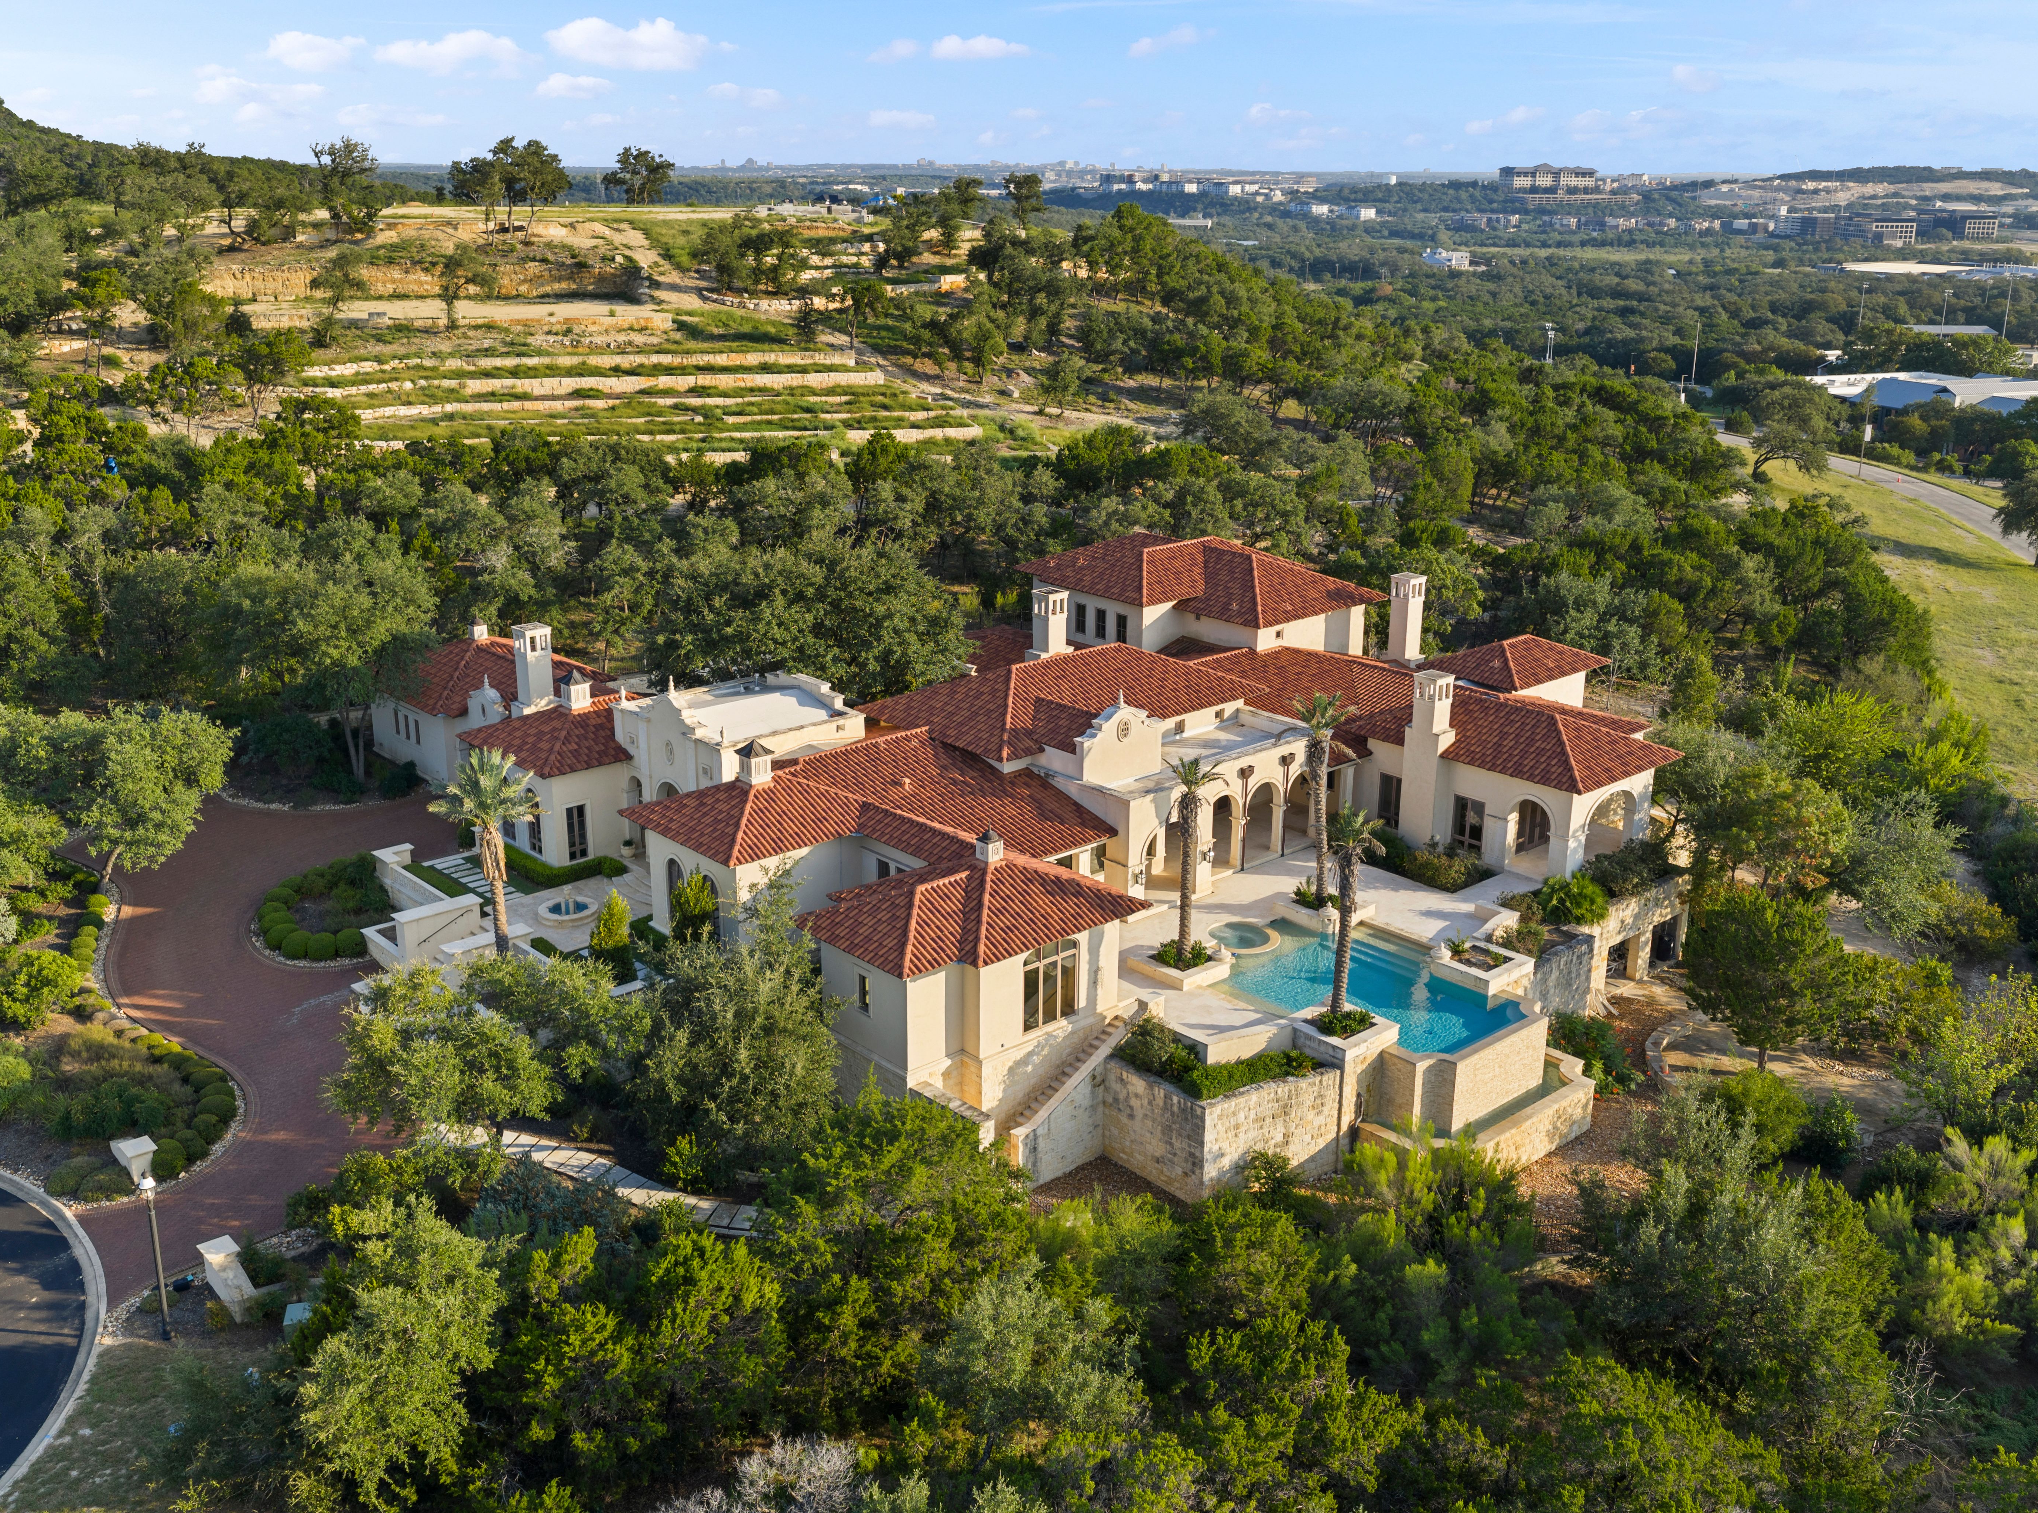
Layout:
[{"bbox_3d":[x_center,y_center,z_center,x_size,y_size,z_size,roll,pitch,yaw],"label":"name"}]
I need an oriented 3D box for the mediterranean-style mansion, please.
[{"bbox_3d":[2.284,-2.585,87.197,51.000,12.000,50.000,-15,24,-39],"label":"mediterranean-style mansion"}]

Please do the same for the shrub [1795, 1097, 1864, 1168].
[{"bbox_3d":[28.817,13.359,62.705,2.400,2.100,2.200,10,21,26],"label":"shrub"}]

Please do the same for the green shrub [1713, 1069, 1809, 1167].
[{"bbox_3d":[24.760,12.040,58.920,2.950,3.000,2.950,0,18,0],"label":"green shrub"}]

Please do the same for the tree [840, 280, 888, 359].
[{"bbox_3d":[-15.731,-44.769,180.000,4.700,7.600,4.600,-1,19,-5],"label":"tree"}]

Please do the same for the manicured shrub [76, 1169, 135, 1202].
[{"bbox_3d":[-27.667,12.952,53.481,1.700,0.800,1.400,-10,21,-29],"label":"manicured shrub"}]

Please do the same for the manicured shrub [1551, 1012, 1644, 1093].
[{"bbox_3d":[22.085,11.233,67.339,2.700,1.500,3.500,-15,24,-39],"label":"manicured shrub"}]

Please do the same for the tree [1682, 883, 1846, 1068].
[{"bbox_3d":[26.250,7.970,62.510,5.500,7.180,5.500,0,18,0],"label":"tree"}]

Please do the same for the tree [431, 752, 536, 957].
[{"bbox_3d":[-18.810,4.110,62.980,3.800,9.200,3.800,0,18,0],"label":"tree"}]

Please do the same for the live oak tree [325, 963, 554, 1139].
[{"bbox_3d":[-18.710,9.900,57.290,7.070,6.130,7.070,0,18,0],"label":"live oak tree"}]

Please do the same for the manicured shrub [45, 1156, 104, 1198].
[{"bbox_3d":[-31.290,13.970,58.550,1.900,1.000,1.900,0,18,0],"label":"manicured shrub"}]

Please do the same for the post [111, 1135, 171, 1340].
[{"bbox_3d":[-23.086,13.294,46.984,0.500,5.100,0.500,-10,21,-28],"label":"post"}]

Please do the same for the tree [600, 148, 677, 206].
[{"bbox_3d":[-54.640,-83.400,253.730,10.480,8.110,10.480,0,18,0],"label":"tree"}]

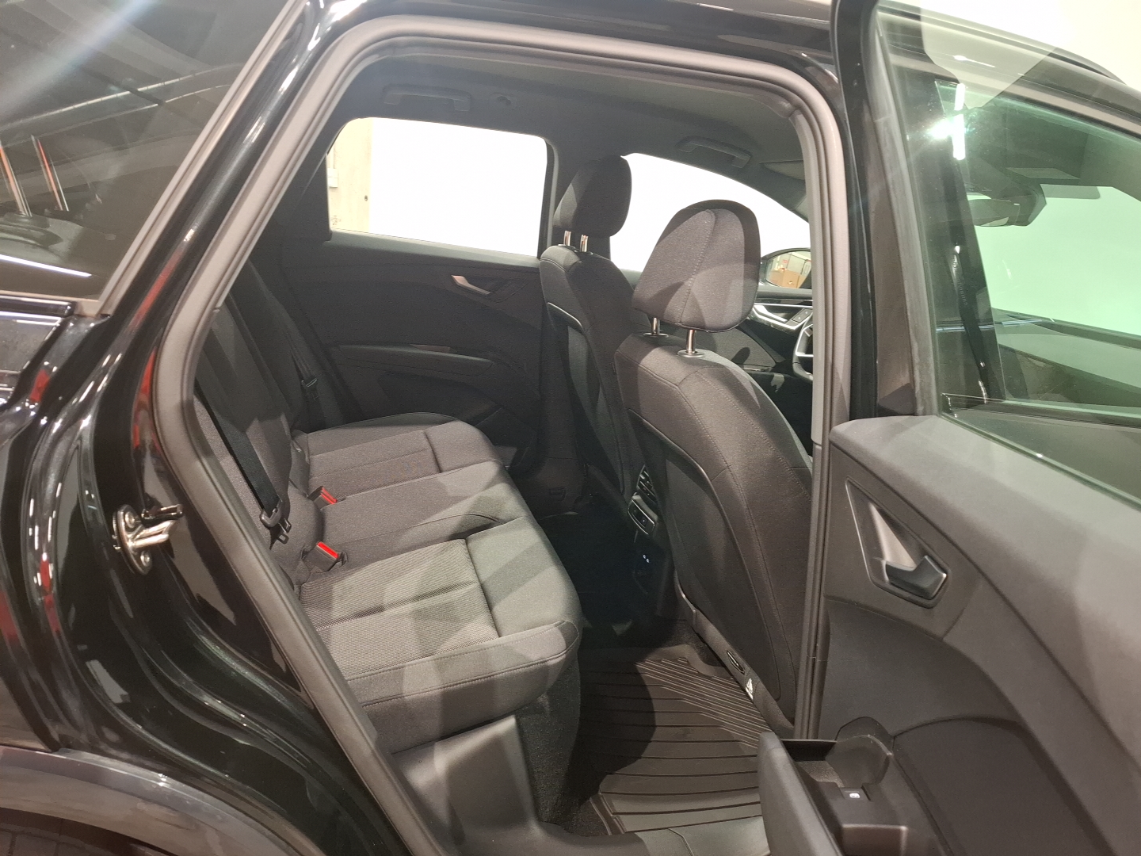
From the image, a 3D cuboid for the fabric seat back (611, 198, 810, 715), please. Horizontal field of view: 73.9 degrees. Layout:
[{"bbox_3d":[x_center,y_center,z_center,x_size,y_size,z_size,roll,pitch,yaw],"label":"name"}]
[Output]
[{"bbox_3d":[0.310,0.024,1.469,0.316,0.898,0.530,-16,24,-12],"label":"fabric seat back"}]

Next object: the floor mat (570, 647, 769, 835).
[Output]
[{"bbox_3d":[0.208,0.610,1.590,0.469,0.031,0.510,1,20,-19],"label":"floor mat"}]

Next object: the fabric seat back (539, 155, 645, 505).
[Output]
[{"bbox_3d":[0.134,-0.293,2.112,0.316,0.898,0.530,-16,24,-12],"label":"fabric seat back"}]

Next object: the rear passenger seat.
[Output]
[{"bbox_3d":[-0.474,-0.047,1.592,0.775,0.734,1.295,1,20,-19],"label":"rear passenger seat"}]

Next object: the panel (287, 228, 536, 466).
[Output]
[{"bbox_3d":[-0.478,-0.222,2.358,0.816,0.704,0.112,1,20,-19],"label":"panel"}]

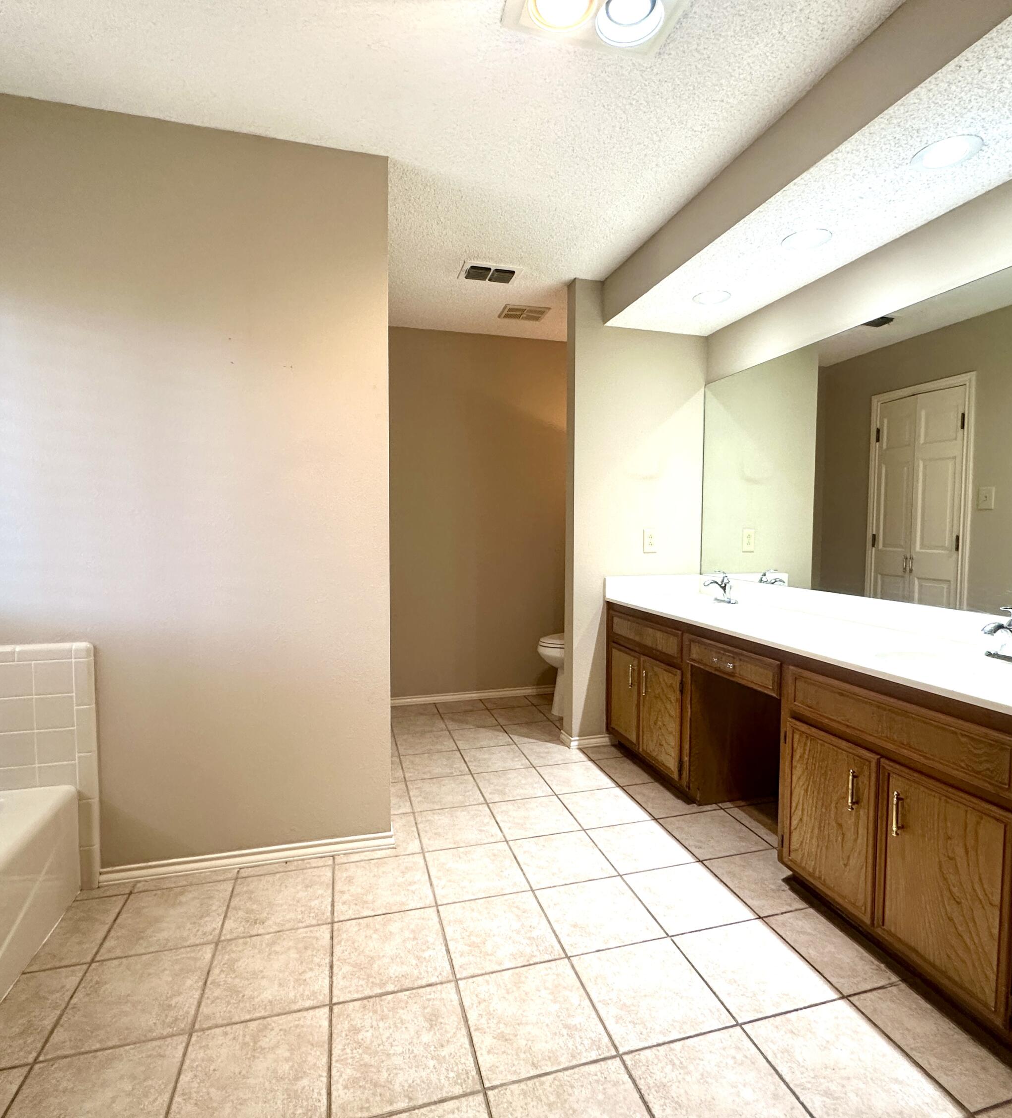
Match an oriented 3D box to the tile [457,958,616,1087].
[{"bbox_3d":[0.064,1.120,1.476,0.306,0.010,0.306,-1,4,-15],"label":"tile"}]

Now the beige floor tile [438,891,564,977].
[{"bbox_3d":[-0.020,1.101,1.779,0.306,0.010,0.306,-1,4,-15],"label":"beige floor tile"}]

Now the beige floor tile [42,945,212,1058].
[{"bbox_3d":[-0.924,1.101,1.515,0.305,0.010,0.305,-1,3,-15],"label":"beige floor tile"}]

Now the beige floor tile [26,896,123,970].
[{"bbox_3d":[-1.236,1.085,1.752,0.154,0.010,0.307,-1,3,-15],"label":"beige floor tile"}]

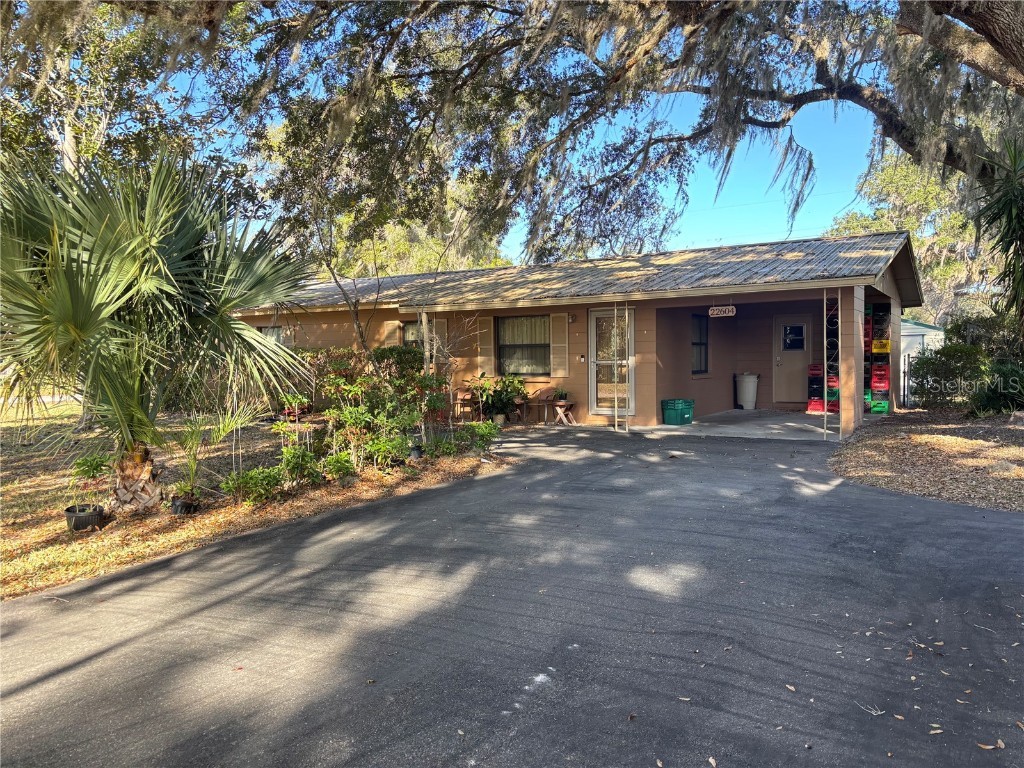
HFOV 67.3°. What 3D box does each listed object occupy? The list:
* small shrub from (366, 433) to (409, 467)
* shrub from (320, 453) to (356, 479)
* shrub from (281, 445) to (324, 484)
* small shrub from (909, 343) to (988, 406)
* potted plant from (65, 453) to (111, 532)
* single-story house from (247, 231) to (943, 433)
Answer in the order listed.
[{"bbox_3d":[-1.644,0.862,10.055,0.551,0.435,0.500,-1,2,-9],"label":"small shrub"},{"bbox_3d":[-2.115,0.989,9.365,0.415,0.290,0.380,-1,2,-13],"label":"shrub"},{"bbox_3d":[-2.482,0.934,9.053,0.463,0.425,0.440,-1,2,-15],"label":"shrub"},{"bbox_3d":[10.596,-0.204,18.663,1.639,1.565,1.700,0,2,30],"label":"small shrub"},{"bbox_3d":[-3.673,0.928,6.638,0.337,0.660,0.350,-2,2,-29],"label":"potted plant"},{"bbox_3d":[0.530,-1.218,19.449,16.850,3.800,9.000,0,2,32],"label":"single-story house"}]

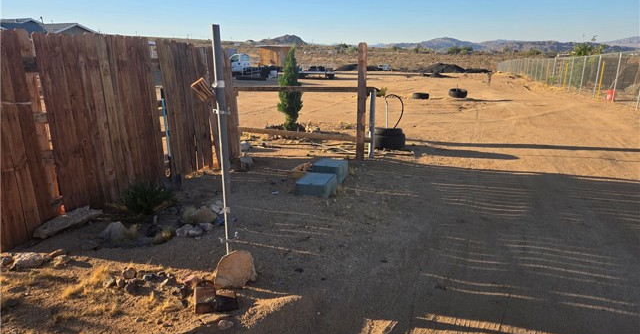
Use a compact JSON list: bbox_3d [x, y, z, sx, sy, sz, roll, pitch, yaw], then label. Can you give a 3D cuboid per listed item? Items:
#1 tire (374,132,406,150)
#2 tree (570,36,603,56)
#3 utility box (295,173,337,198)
[{"bbox_3d":[1.265,-0.474,7.850,0.630,0.260,0.630,0,15,0],"label":"tire"},{"bbox_3d":[13.085,-5.008,20.803,1.500,2.500,1.500,7,17,26],"label":"tree"},{"bbox_3d":[-0.036,0.223,5.300,0.390,0.150,0.440,4,16,13],"label":"utility box"}]

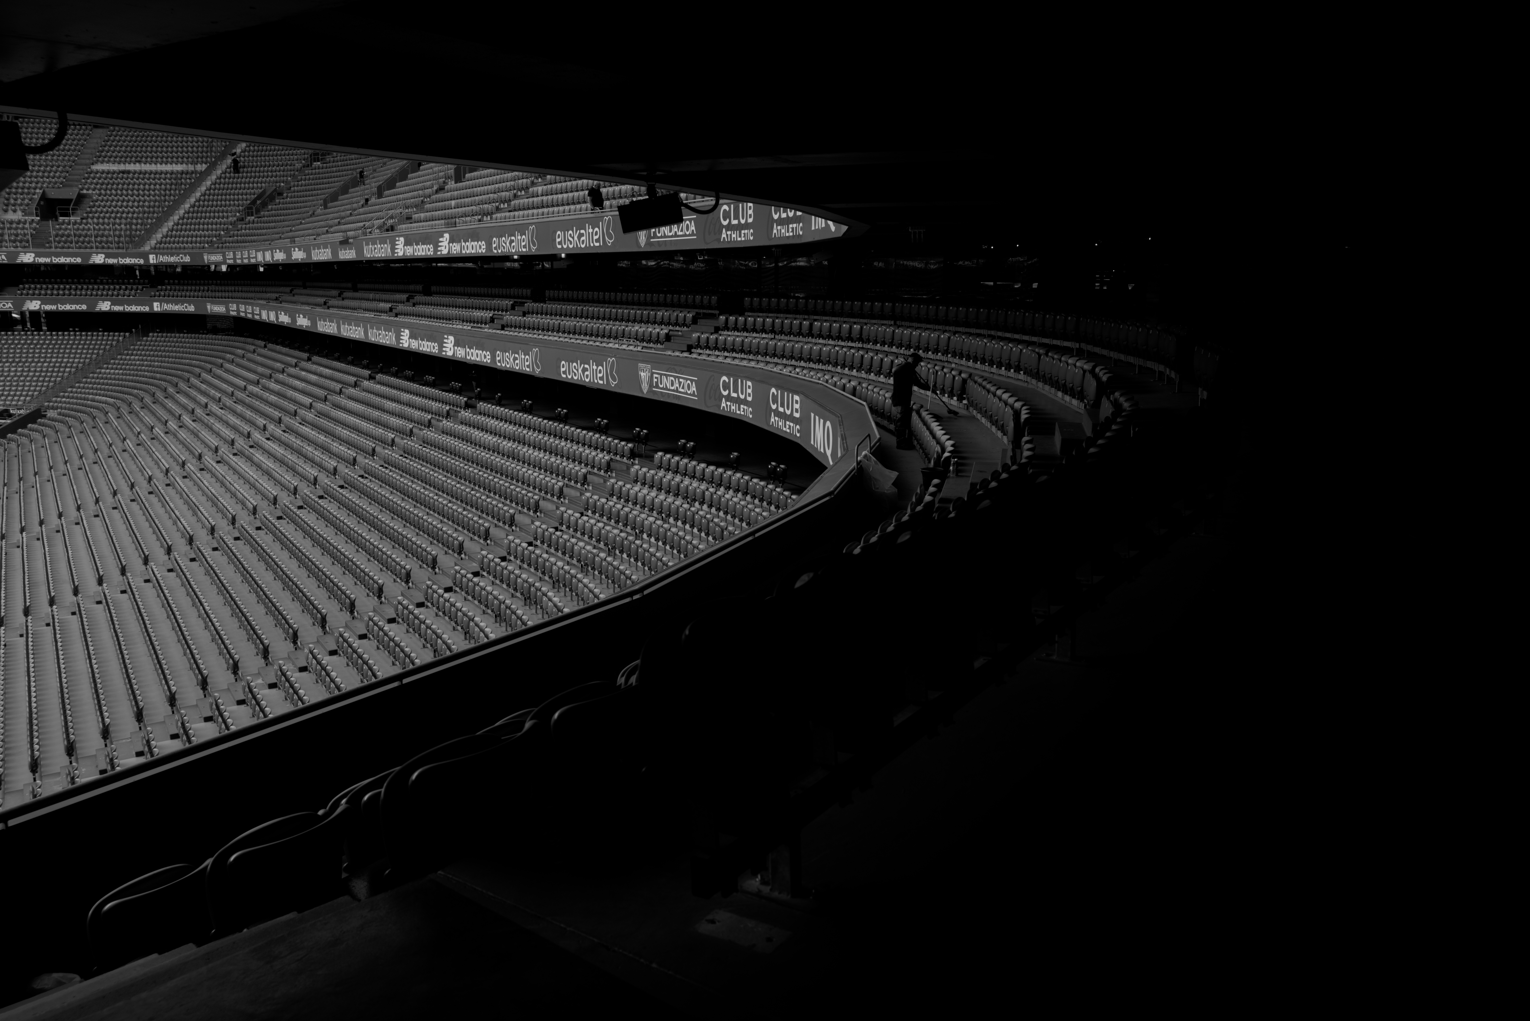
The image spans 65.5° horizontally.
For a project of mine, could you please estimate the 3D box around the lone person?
[{"bbox_3d":[2.611,-1.944,21.310,0.620,1.700,0.520,-4,12,-20],"label":"lone person"}]

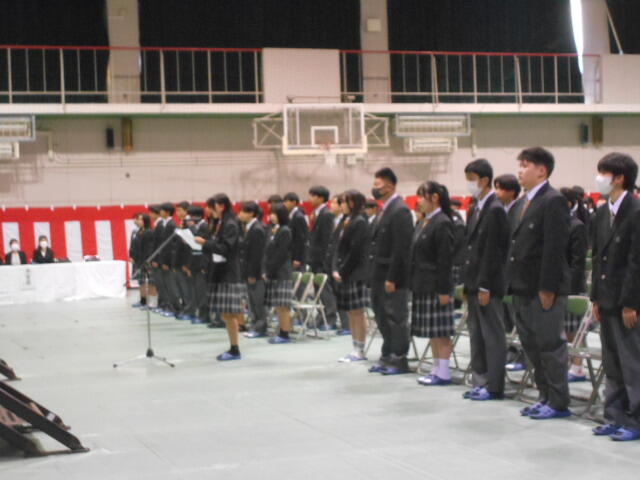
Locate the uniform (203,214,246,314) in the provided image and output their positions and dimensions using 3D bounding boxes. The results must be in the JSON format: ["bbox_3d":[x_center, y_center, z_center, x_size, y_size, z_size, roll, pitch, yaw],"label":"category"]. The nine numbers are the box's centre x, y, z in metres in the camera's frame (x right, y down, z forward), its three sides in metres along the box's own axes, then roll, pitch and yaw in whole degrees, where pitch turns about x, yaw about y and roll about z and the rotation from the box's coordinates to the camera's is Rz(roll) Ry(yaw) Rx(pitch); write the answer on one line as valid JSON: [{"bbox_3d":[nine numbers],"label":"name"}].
[{"bbox_3d":[-0.941,0.242,11.900,0.360,0.980,0.430,-2,1,-19],"label":"uniform"}]

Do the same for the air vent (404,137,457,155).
[{"bbox_3d":[2.570,-2.199,28.300,1.170,0.380,0.360,-2,0,-18],"label":"air vent"}]

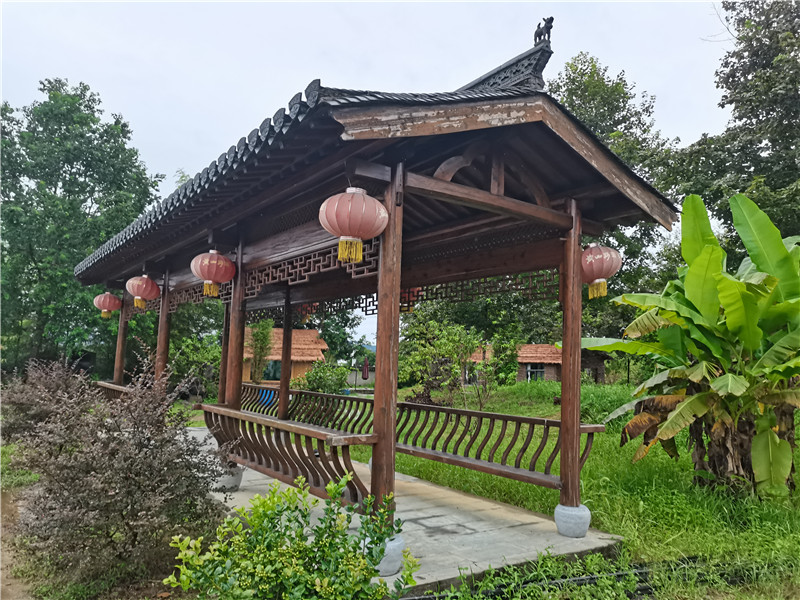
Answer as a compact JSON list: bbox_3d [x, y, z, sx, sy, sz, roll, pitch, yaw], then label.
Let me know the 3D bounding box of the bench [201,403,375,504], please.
[{"bbox_3d":[-1.093,1.325,5.438,0.507,0.544,2.972,7,-8,-36],"label":"bench"}]

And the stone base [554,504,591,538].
[{"bbox_3d":[1.544,1.982,5.378,0.320,0.280,0.320,2,-6,0],"label":"stone base"}]

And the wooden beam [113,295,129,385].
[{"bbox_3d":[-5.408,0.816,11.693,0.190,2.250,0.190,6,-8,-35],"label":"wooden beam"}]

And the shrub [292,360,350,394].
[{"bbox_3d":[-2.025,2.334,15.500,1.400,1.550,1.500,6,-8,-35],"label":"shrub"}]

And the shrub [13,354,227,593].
[{"bbox_3d":[-2.235,1.265,4.790,1.580,1.500,1.500,5,-7,-24],"label":"shrub"}]

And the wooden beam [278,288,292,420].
[{"bbox_3d":[-1.967,0.872,10.496,0.160,2.726,0.160,7,-8,-36],"label":"wooden beam"}]

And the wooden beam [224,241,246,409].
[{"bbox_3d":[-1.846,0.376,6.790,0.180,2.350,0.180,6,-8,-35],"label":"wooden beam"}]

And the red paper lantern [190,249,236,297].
[{"bbox_3d":[-2.094,-0.301,6.692,0.465,0.515,0.465,7,-8,-36],"label":"red paper lantern"}]

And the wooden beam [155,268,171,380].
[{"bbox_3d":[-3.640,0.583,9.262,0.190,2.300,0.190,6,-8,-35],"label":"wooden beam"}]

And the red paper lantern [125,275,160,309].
[{"bbox_3d":[-3.910,-0.129,9.142,0.490,0.530,0.490,6,-8,-35],"label":"red paper lantern"}]

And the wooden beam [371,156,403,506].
[{"bbox_3d":[-0.066,0.294,4.396,0.160,2.726,0.160,2,-6,0],"label":"wooden beam"}]

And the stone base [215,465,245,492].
[{"bbox_3d":[-1.885,1.971,6.617,0.320,0.280,0.320,6,-8,-35],"label":"stone base"}]

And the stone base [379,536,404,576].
[{"bbox_3d":[-0.131,1.775,4.234,0.310,0.270,0.310,2,-6,0],"label":"stone base"}]

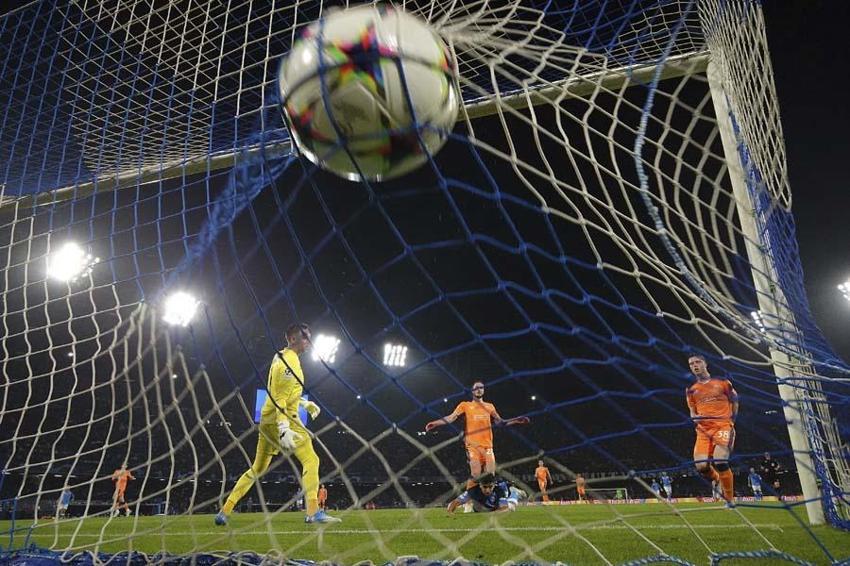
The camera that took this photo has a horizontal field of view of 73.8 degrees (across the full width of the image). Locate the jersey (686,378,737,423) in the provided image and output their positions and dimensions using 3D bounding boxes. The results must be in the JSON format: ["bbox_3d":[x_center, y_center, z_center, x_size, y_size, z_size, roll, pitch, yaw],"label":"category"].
[{"bbox_3d":[3.418,1.403,6.734,0.540,0.540,0.300,-18,-27,37],"label":"jersey"}]

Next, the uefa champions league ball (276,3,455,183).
[{"bbox_3d":[-0.071,-0.237,0.728,0.220,0.220,0.220,-1,-21,0],"label":"uefa champions league ball"}]

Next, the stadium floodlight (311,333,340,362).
[{"bbox_3d":[-23.620,15.508,135.136,6.000,6.000,1.100,6,-22,-17],"label":"stadium floodlight"}]

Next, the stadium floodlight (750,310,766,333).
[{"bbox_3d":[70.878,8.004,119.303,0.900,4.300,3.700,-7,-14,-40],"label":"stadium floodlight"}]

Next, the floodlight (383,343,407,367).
[{"bbox_3d":[-7.336,18.088,142.296,5.600,5.500,1.100,2,-22,-8],"label":"floodlight"}]

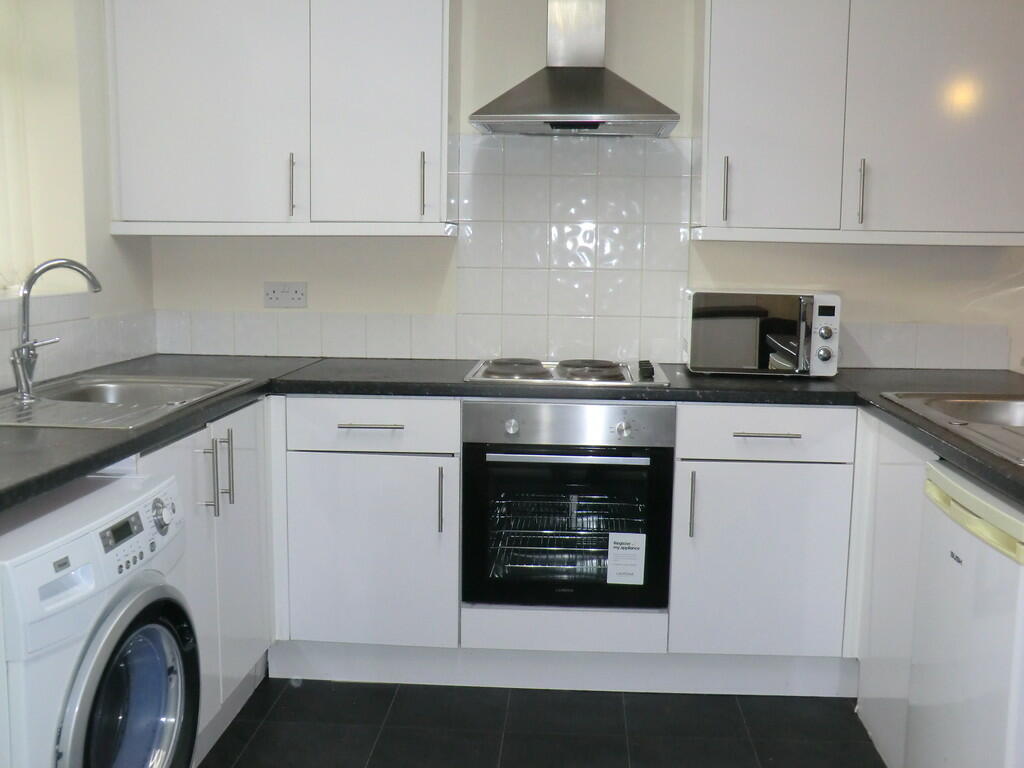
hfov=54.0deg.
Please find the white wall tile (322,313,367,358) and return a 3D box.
[{"bbox_3d":[-0.566,-0.164,3.381,0.150,0.150,0.008,1,8,3],"label":"white wall tile"}]

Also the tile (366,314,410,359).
[{"bbox_3d":[-0.414,-0.161,3.372,0.150,0.150,0.008,1,8,3],"label":"tile"}]

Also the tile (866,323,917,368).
[{"bbox_3d":[1.239,-0.128,3.277,0.150,0.150,0.008,1,8,3],"label":"tile"}]

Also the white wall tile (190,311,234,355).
[{"bbox_3d":[-1.014,-0.172,3.410,0.150,0.150,0.008,1,8,3],"label":"white wall tile"}]

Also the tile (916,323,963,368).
[{"bbox_3d":[1.387,-0.124,3.270,0.150,0.150,0.008,1,8,3],"label":"tile"}]

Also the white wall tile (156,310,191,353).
[{"bbox_3d":[-1.151,-0.175,3.429,0.120,0.150,0.009,1,8,3],"label":"white wall tile"}]

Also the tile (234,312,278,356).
[{"bbox_3d":[-0.865,-0.169,3.400,0.150,0.150,0.008,1,8,3],"label":"tile"}]

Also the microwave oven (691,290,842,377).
[{"bbox_3d":[0.768,-0.158,3.084,0.435,0.251,0.335,2,8,12],"label":"microwave oven"}]

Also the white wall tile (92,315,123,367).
[{"bbox_3d":[-1.250,-0.133,3.100,0.008,0.150,0.155,1,8,3],"label":"white wall tile"}]

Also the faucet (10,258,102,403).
[{"bbox_3d":[-1.062,-0.130,2.361,0.225,0.340,0.120,0,8,-5],"label":"faucet"}]

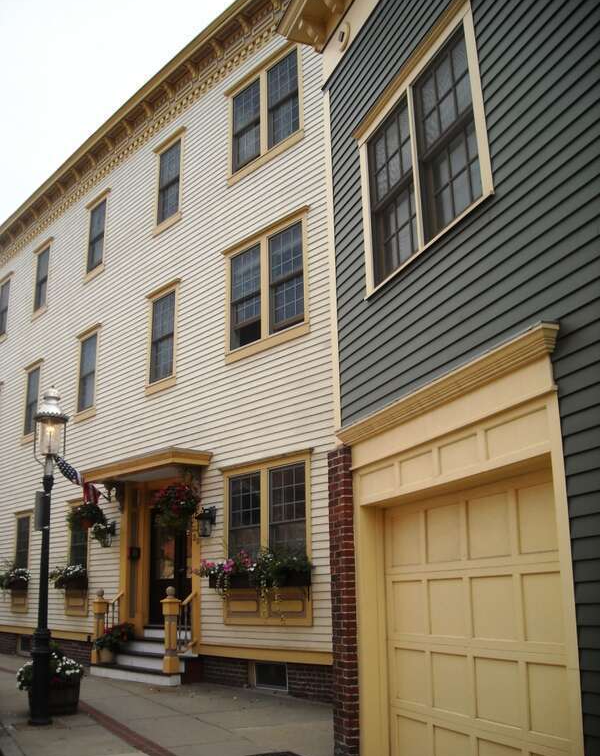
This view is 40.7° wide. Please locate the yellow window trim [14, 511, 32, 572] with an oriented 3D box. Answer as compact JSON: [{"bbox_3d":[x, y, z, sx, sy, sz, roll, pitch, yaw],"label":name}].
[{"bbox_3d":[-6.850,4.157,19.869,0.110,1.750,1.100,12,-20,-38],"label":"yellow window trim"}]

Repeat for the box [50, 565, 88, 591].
[{"bbox_3d":[-4.834,4.184,16.964,0.320,0.460,1.150,13,-21,-39],"label":"box"}]

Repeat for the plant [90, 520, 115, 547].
[{"bbox_3d":[-3.860,3.040,15.850,0.370,0.470,0.370,12,-19,-38],"label":"plant"}]

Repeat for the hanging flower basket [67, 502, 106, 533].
[{"bbox_3d":[-4.189,2.737,15.870,0.650,0.520,0.650,-1,-16,0],"label":"hanging flower basket"}]

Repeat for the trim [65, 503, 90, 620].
[{"bbox_3d":[-4.623,3.729,16.965,0.140,2.420,1.220,10,-18,-38],"label":"trim"}]

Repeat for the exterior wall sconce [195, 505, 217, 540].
[{"bbox_3d":[-1.525,2.330,13.118,0.290,0.490,0.230,10,-18,-38],"label":"exterior wall sconce"}]

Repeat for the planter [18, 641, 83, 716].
[{"bbox_3d":[-3.211,3.927,10.518,0.740,0.800,0.740,10,-18,-38],"label":"planter"}]

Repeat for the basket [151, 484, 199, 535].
[{"bbox_3d":[-2.118,2.219,13.649,0.720,0.760,0.720,-1,-15,0],"label":"basket"}]

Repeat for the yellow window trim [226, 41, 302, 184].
[{"bbox_3d":[-0.662,-4.766,14.485,0.130,1.970,2.200,13,-21,-39],"label":"yellow window trim"}]

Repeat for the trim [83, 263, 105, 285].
[{"bbox_3d":[-4.846,-2.472,18.878,0.120,0.200,1.050,12,-20,-38],"label":"trim"}]

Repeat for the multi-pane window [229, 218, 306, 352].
[{"bbox_3d":[-0.553,-1.430,12.952,0.130,1.680,2.020,10,-18,-38],"label":"multi-pane window"}]

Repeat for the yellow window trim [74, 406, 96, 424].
[{"bbox_3d":[-4.823,0.834,18.044,0.110,0.190,1.120,13,-21,-39],"label":"yellow window trim"}]

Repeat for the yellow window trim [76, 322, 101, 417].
[{"bbox_3d":[-4.824,-0.096,18.276,0.130,2.000,1.120,13,-21,-39],"label":"yellow window trim"}]

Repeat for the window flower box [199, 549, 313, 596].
[{"bbox_3d":[-0.712,2.955,12.279,0.320,0.520,2.380,13,-21,-39],"label":"window flower box"}]

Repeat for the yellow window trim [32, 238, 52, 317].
[{"bbox_3d":[-6.991,-2.619,21.673,0.110,2.080,1.120,12,-20,-38],"label":"yellow window trim"}]

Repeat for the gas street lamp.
[{"bbox_3d":[-3.158,2.131,10.052,0.460,4.200,0.460,12,-20,-38],"label":"gas street lamp"}]

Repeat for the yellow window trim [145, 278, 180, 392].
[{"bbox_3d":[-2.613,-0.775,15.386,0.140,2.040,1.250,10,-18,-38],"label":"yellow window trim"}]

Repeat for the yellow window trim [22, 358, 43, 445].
[{"bbox_3d":[-6.751,0.593,20.395,0.140,2.040,1.250,10,-18,-38],"label":"yellow window trim"}]

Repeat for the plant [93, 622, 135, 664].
[{"bbox_3d":[-3.499,4.981,15.176,0.600,0.720,0.650,12,-20,-38],"label":"plant"}]

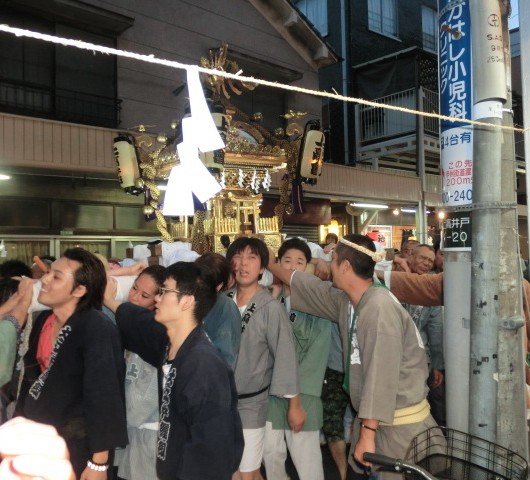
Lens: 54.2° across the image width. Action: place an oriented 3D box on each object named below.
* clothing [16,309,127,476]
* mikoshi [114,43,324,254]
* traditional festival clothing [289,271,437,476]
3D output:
[{"bbox_3d":[-0.800,0.680,2.120,0.400,0.820,0.520,0,-2,-31],"label":"clothing"},{"bbox_3d":[-0.300,-0.620,3.550,1.000,1.460,1.000,1,-3,-40],"label":"mikoshi"},{"bbox_3d":[0.460,0.650,2.450,0.630,0.950,0.550,-1,-2,9],"label":"traditional festival clothing"}]

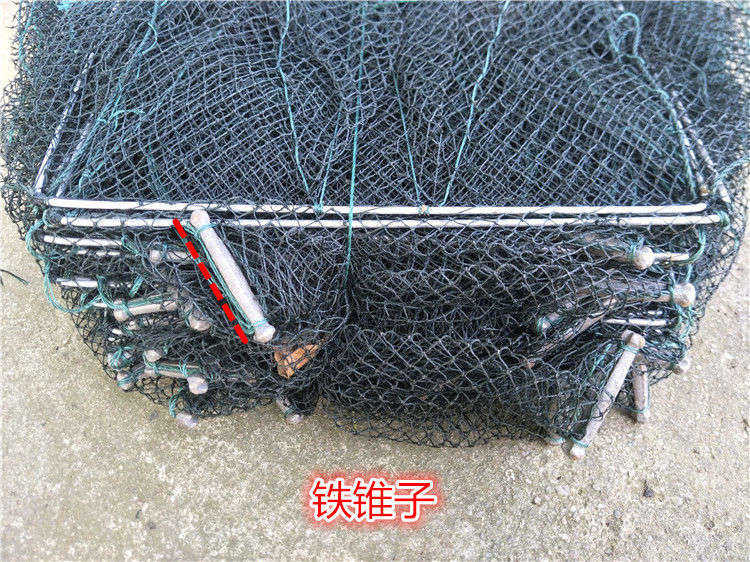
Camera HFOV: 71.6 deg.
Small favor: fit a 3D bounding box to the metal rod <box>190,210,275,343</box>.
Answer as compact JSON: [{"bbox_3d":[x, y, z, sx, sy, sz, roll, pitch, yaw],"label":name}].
[{"bbox_3d":[-0.084,-0.004,0.305,0.011,0.011,0.090,-29,86,-13],"label":"metal rod"}]

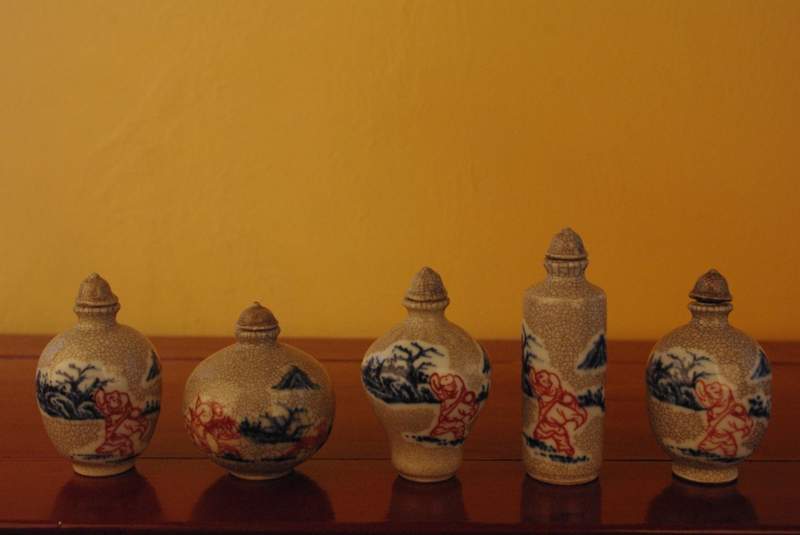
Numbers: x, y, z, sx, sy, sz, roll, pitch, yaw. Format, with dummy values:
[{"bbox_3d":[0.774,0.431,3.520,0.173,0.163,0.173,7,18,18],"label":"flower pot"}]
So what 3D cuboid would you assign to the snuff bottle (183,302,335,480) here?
[{"bbox_3d":[-0.052,0.045,0.408,0.057,0.064,0.057,-2,8,-7],"label":"snuff bottle"}]

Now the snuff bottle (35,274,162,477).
[{"bbox_3d":[-0.114,0.039,0.413,0.046,0.075,0.046,-3,9,-16],"label":"snuff bottle"}]

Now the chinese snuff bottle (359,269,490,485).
[{"bbox_3d":[0.010,0.038,0.402,0.048,0.078,0.048,0,8,1],"label":"chinese snuff bottle"}]

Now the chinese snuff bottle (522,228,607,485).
[{"bbox_3d":[0.061,0.031,0.401,0.030,0.091,0.030,1,8,9],"label":"chinese snuff bottle"}]

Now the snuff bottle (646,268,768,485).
[{"bbox_3d":[0.113,0.038,0.399,0.044,0.076,0.044,2,9,16],"label":"snuff bottle"}]

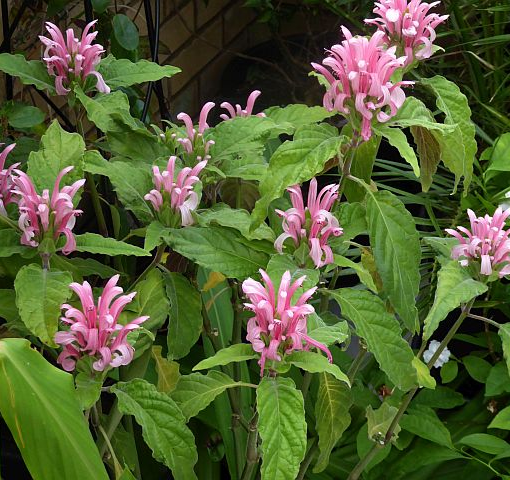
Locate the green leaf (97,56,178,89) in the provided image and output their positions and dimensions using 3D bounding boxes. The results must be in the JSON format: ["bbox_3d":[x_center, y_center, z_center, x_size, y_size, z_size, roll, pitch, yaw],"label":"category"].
[{"bbox_3d":[-0.147,-0.211,2.120,0.102,0.018,0.048,6,38,3],"label":"green leaf"}]

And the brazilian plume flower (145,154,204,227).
[{"bbox_3d":[-0.104,-0.065,2.200,0.080,0.095,0.080,0,10,0],"label":"brazilian plume flower"}]

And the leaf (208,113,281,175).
[{"bbox_3d":[-0.013,-0.114,1.970,0.085,0.025,0.080,-19,38,-15],"label":"leaf"}]

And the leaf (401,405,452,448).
[{"bbox_3d":[0.221,0.238,2.150,0.066,0.012,0.045,21,41,11],"label":"leaf"}]

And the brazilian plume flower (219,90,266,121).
[{"bbox_3d":[-0.016,-0.162,2.140,0.060,0.055,0.055,0,15,0],"label":"brazilian plume flower"}]

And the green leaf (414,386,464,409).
[{"bbox_3d":[0.241,0.206,2.200,0.066,0.012,0.035,4,30,1],"label":"green leaf"}]

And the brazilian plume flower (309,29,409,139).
[{"bbox_3d":[0.117,-0.174,1.860,0.108,0.113,0.102,-1,14,0],"label":"brazilian plume flower"}]

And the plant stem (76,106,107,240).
[{"bbox_3d":[-0.206,-0.085,2.120,0.009,0.162,0.009,-12,9,0],"label":"plant stem"}]

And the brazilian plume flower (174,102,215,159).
[{"bbox_3d":[-0.082,-0.148,2.280,0.060,0.078,0.060,0,10,0],"label":"brazilian plume flower"}]

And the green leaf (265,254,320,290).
[{"bbox_3d":[0.046,0.045,2.080,0.070,0.025,0.085,-1,41,-6],"label":"green leaf"}]

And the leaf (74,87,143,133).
[{"bbox_3d":[-0.175,-0.155,2.030,0.080,0.020,0.050,15,38,14],"label":"leaf"}]

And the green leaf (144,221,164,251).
[{"bbox_3d":[-0.128,-0.004,2.150,0.032,0.020,0.048,2,41,30],"label":"green leaf"}]

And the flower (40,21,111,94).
[{"bbox_3d":[-0.249,-0.252,2.320,0.096,0.102,0.096,0,10,0],"label":"flower"}]

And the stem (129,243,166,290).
[{"bbox_3d":[-0.126,0.031,1.970,0.016,0.066,0.018,32,9,6],"label":"stem"}]

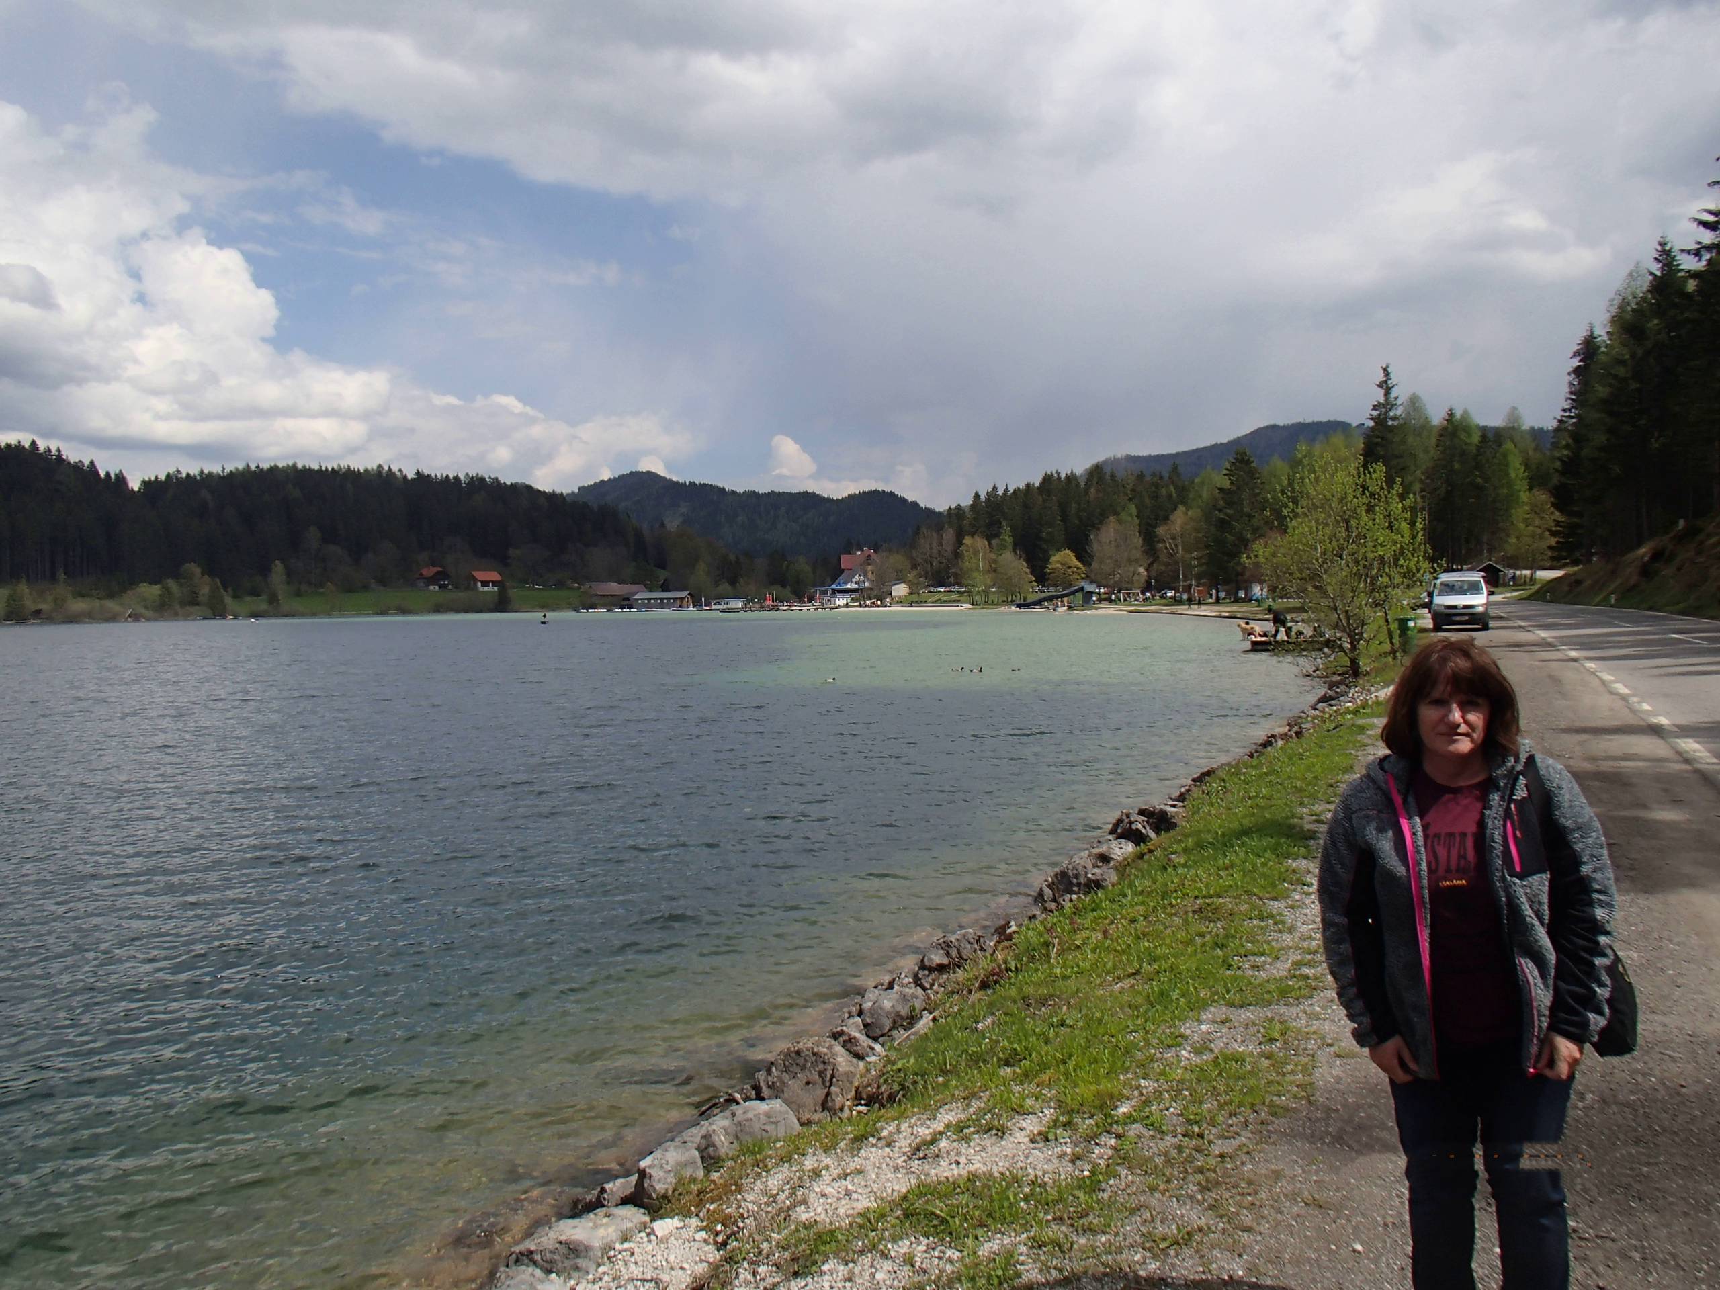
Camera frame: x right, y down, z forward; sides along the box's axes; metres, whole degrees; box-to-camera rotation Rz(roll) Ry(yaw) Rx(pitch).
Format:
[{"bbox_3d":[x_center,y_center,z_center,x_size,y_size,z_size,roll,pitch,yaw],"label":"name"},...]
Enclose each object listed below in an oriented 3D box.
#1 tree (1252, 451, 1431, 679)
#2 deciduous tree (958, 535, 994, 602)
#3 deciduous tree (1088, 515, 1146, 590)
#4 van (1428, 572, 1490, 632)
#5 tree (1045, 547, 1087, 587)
[{"bbox_3d":[10.387,-1.724,30.000,3.700,4.900,3.600,-1,2,0],"label":"tree"},{"bbox_3d":[18.993,-12.551,230.000,5.800,11.000,5.800,-1,2,0],"label":"deciduous tree"},{"bbox_3d":[45.195,-15.854,245.000,10.200,14.000,10.000,-1,2,0],"label":"deciduous tree"},{"bbox_3d":[23.150,-1.700,53.800,1.930,2.150,4.900,0,2,23],"label":"van"},{"bbox_3d":[37.804,-13.915,255.000,7.400,8.000,7.200,-1,2,0],"label":"tree"}]

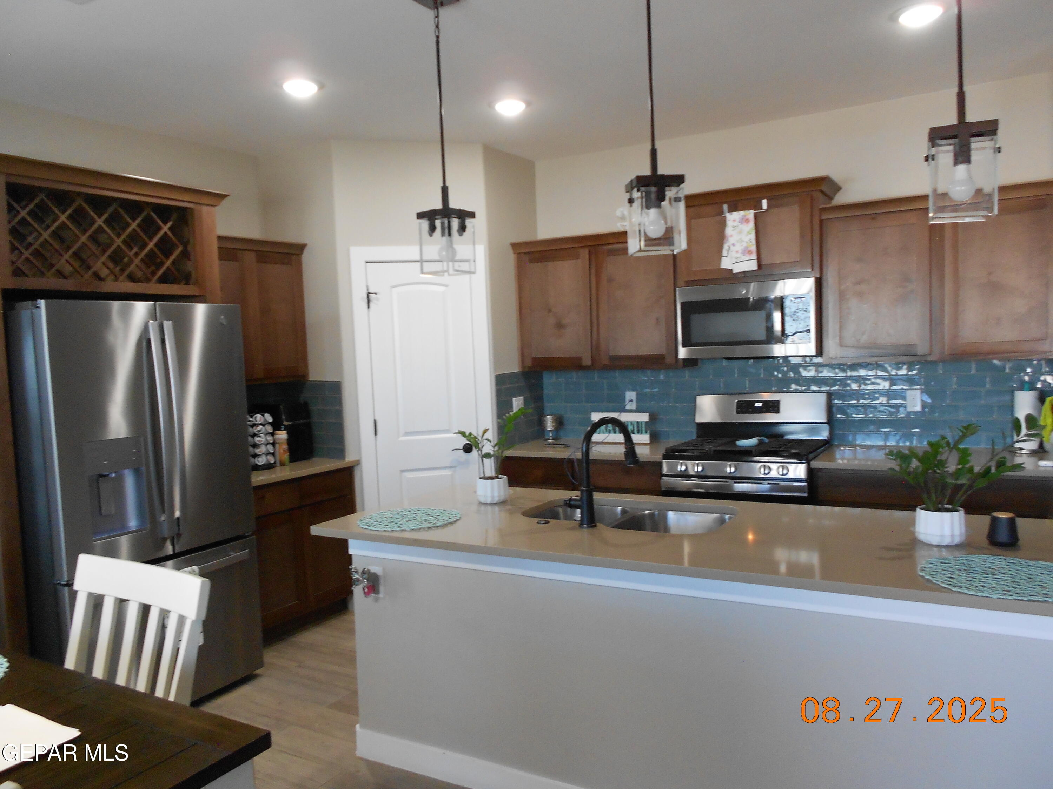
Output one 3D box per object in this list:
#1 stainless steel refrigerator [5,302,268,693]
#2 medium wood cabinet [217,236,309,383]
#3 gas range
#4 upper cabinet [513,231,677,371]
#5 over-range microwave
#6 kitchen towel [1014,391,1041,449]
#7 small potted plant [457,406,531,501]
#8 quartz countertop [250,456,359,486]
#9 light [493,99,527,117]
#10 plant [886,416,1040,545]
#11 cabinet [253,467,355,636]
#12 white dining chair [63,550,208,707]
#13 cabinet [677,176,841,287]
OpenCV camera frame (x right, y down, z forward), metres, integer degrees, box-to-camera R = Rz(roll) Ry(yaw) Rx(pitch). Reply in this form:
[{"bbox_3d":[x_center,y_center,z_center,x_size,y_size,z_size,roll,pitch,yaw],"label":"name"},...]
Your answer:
[{"bbox_3d":[-1.823,0.524,3.529,0.820,1.780,0.910,0,4,29],"label":"stainless steel refrigerator"},{"bbox_3d":[-1.658,-0.462,4.472,0.360,0.809,0.875,0,4,29],"label":"medium wood cabinet"},{"bbox_3d":[1.231,0.624,4.392,0.758,1.210,0.710,0,4,29],"label":"gas range"},{"bbox_3d":[0.478,-0.568,4.933,1.050,0.810,0.360,0,4,29],"label":"upper cabinet"},{"bbox_3d":[1.280,-0.419,4.484,0.753,0.406,0.395,0,4,29],"label":"over-range microwave"},{"bbox_3d":[2.491,0.130,3.942,0.110,0.282,0.110,0,4,29],"label":"kitchen towel"},{"bbox_3d":[-0.136,0.237,3.184,0.254,0.380,0.230,0,4,29],"label":"small potted plant"},{"bbox_3d":[-1.494,0.433,4.459,0.649,0.031,0.905,0,4,29],"label":"quartz countertop"},{"bbox_3d":[-0.078,-1.445,3.992,0.170,0.040,0.170,-2,4,0],"label":"light"},{"bbox_3d":[1.308,0.255,2.395,0.410,0.385,0.360,0,4,29],"label":"plant"},{"bbox_3d":[-1.472,0.900,4.441,0.615,0.880,0.870,0,4,29],"label":"cabinet"},{"bbox_3d":[-1.081,0.981,1.795,0.520,1.040,0.570,0,5,32],"label":"white dining chair"},{"bbox_3d":[1.261,-0.873,4.437,0.894,0.509,0.435,0,4,29],"label":"cabinet"}]

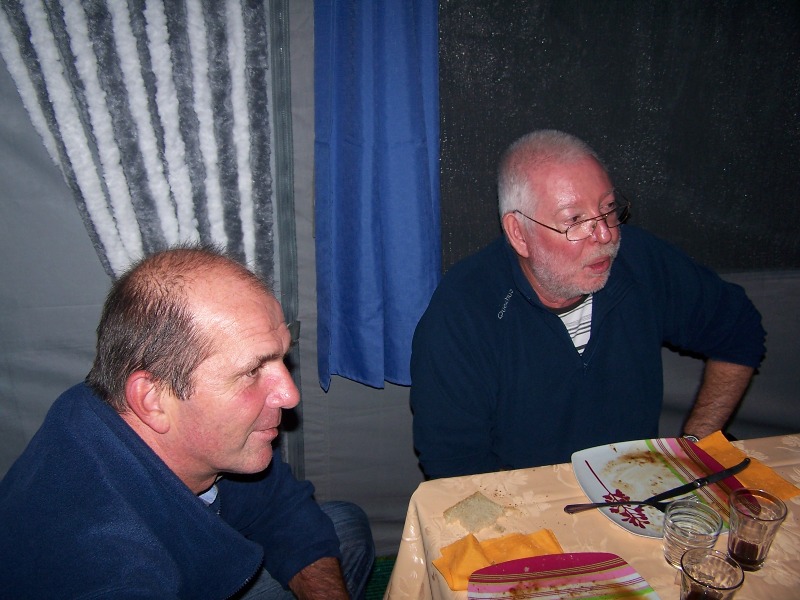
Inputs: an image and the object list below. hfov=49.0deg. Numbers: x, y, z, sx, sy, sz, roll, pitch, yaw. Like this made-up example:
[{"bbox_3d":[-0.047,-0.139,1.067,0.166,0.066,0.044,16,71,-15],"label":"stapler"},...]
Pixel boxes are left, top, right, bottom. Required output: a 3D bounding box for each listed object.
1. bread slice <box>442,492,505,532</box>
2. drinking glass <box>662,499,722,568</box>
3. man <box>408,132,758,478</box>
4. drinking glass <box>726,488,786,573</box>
[{"bbox_3d":[0.101,0.288,1.179,0.062,0.013,0.092,22,28,39],"label":"bread slice"},{"bbox_3d":[0.369,0.302,1.117,0.071,0.066,0.071,3,21,0],"label":"drinking glass"},{"bbox_3d":[0.307,0.331,1.449,0.620,1.200,0.720,-4,23,-17],"label":"man"},{"bbox_3d":[0.448,0.296,1.116,0.069,0.086,0.069,3,21,0],"label":"drinking glass"}]

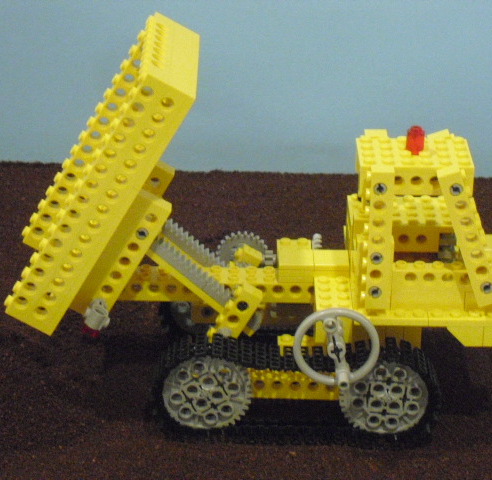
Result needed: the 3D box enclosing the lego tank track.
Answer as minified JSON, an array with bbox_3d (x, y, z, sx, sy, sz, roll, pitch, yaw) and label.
[{"bbox_3d":[0.022,0.066,0.873,0.126,0.046,0.019,1,25,-1],"label":"lego tank track"}]

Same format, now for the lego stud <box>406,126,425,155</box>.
[{"bbox_3d":[0.072,-0.043,0.841,0.008,0.011,0.008,1,25,-1],"label":"lego stud"}]

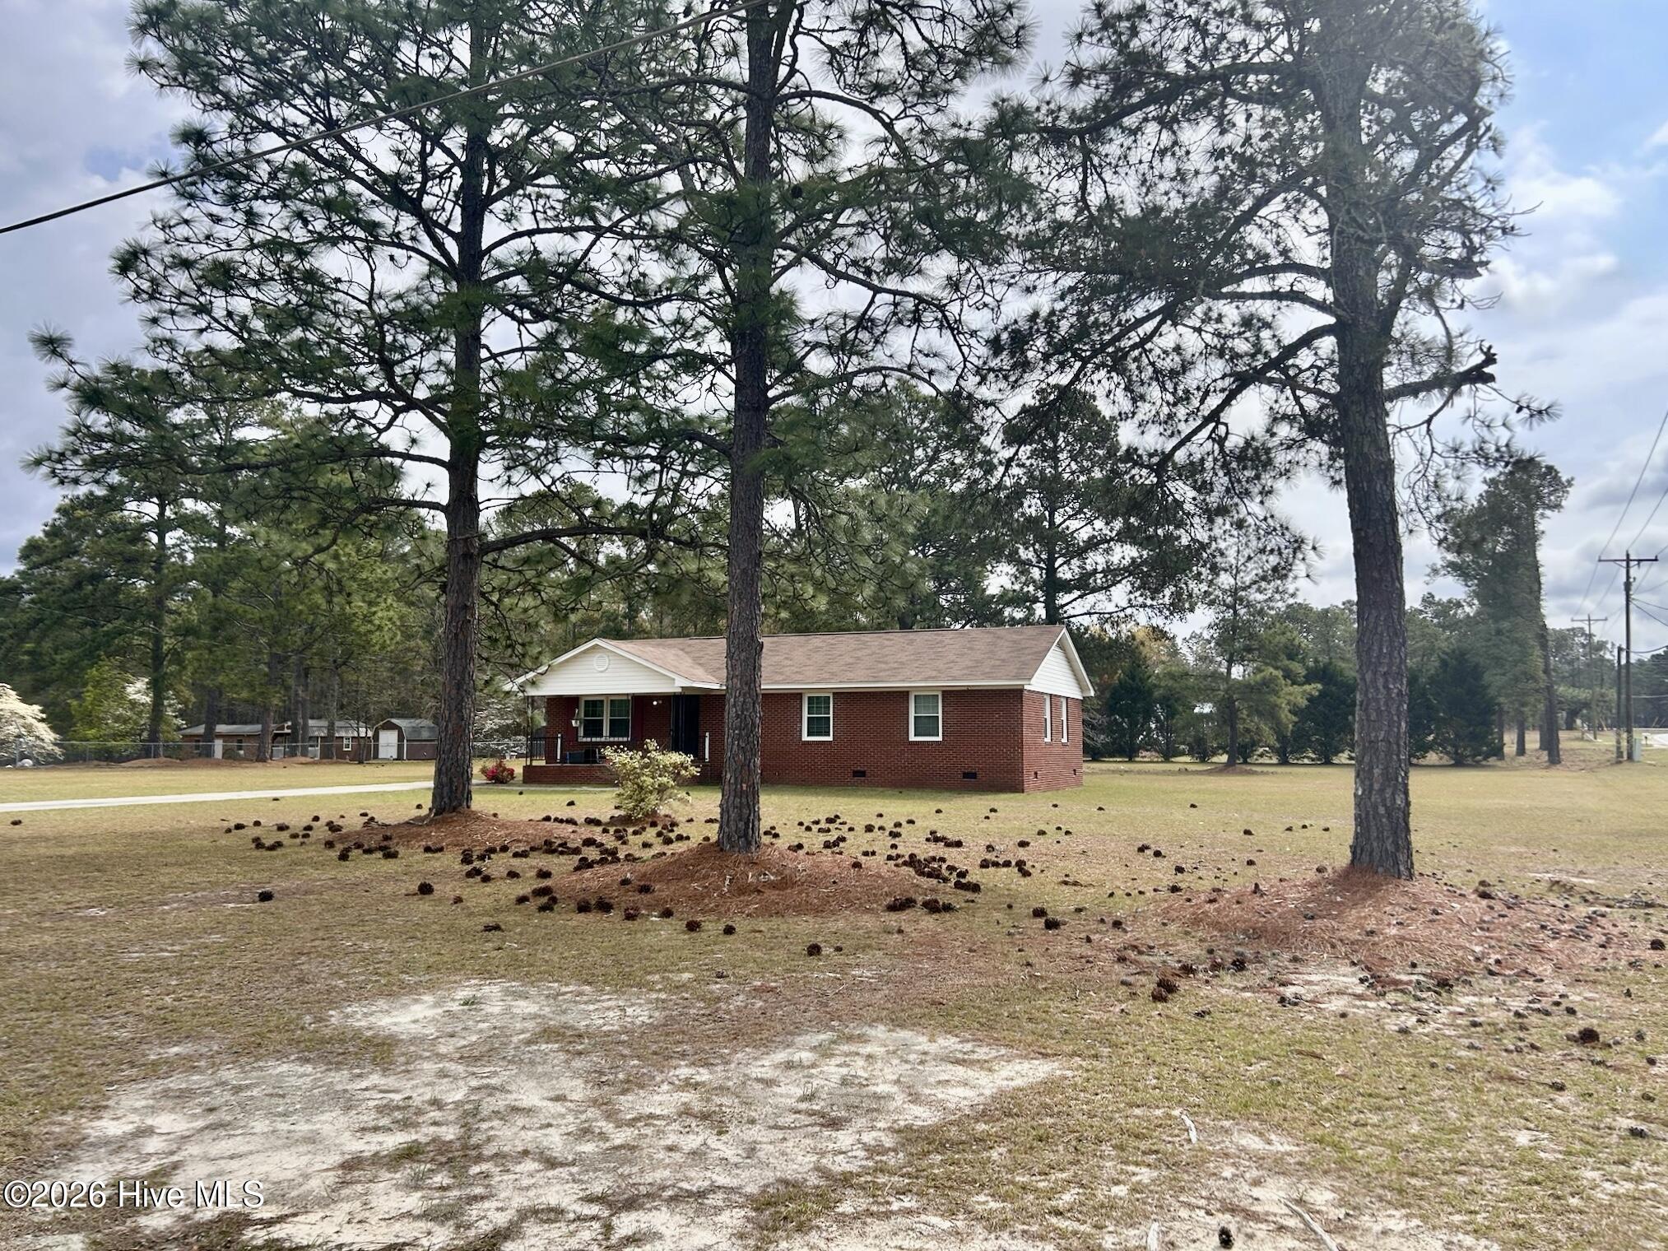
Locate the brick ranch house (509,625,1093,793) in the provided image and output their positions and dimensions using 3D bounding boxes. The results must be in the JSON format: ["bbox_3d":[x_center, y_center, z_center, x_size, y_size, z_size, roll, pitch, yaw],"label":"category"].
[{"bbox_3d":[-0.996,2.727,40.677,16.940,4.900,9.370,-2,-6,25],"label":"brick ranch house"}]

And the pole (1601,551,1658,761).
[{"bbox_3d":[39.669,1.560,62.500,2.450,10.375,0.380,-3,-6,27],"label":"pole"}]

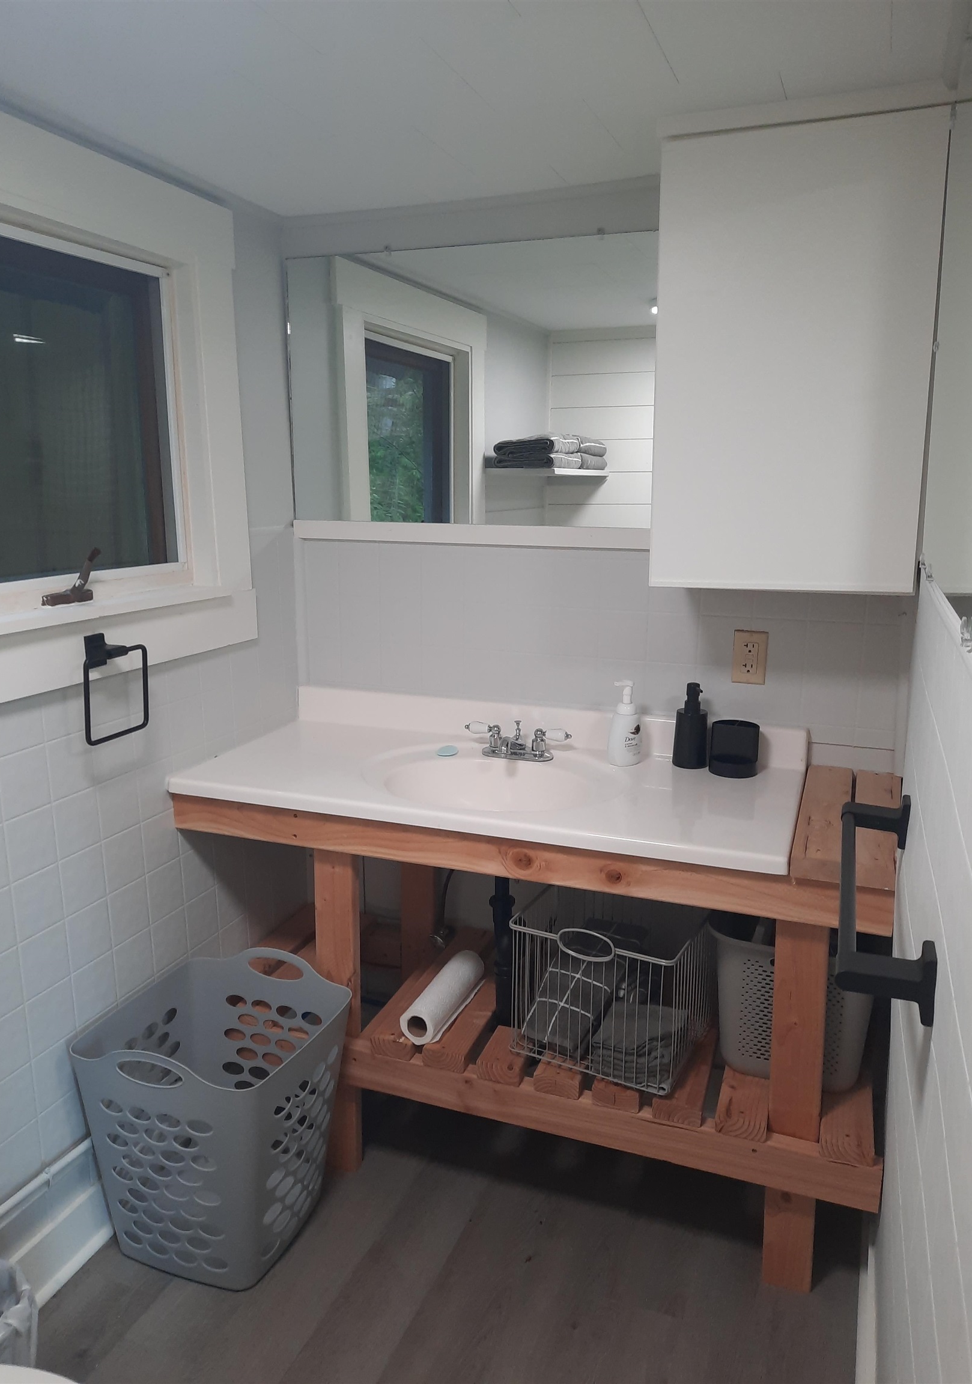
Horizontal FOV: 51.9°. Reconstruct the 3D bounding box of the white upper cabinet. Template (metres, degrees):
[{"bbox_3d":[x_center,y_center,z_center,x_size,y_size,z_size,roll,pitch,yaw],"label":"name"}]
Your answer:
[{"bbox_3d":[0.578,-0.589,1.867,0.460,0.770,0.329,5,13,20],"label":"white upper cabinet"}]

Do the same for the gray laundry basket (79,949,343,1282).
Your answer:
[{"bbox_3d":[-0.532,0.821,1.969,0.383,0.494,0.365,5,13,20],"label":"gray laundry basket"}]

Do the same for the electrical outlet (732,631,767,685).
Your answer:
[{"bbox_3d":[0.570,-0.073,2.157,0.070,0.115,0.009,5,13,20],"label":"electrical outlet"}]

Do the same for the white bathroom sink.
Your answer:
[{"bbox_3d":[0.013,0.244,2.094,0.537,0.139,0.446,5,13,20],"label":"white bathroom sink"}]

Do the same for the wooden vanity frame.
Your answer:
[{"bbox_3d":[0.107,0.586,2.163,1.399,0.841,0.567,5,13,20],"label":"wooden vanity frame"}]

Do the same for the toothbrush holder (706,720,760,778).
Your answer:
[{"bbox_3d":[0.524,0.119,2.119,0.100,0.098,0.090,5,13,20],"label":"toothbrush holder"}]

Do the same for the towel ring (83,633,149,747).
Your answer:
[{"bbox_3d":[-0.691,-0.014,1.837,0.057,0.192,0.167,5,13,20],"label":"towel ring"}]

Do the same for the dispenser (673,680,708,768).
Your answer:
[{"bbox_3d":[0.446,0.068,2.167,0.075,0.177,0.074,0,12,0],"label":"dispenser"}]

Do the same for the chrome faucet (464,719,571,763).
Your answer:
[{"bbox_3d":[0.057,0.111,2.196,0.247,0.080,0.124,5,13,20],"label":"chrome faucet"}]

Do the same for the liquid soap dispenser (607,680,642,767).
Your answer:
[{"bbox_3d":[0.306,0.062,2.193,0.075,0.177,0.062,-2,12,-8],"label":"liquid soap dispenser"}]

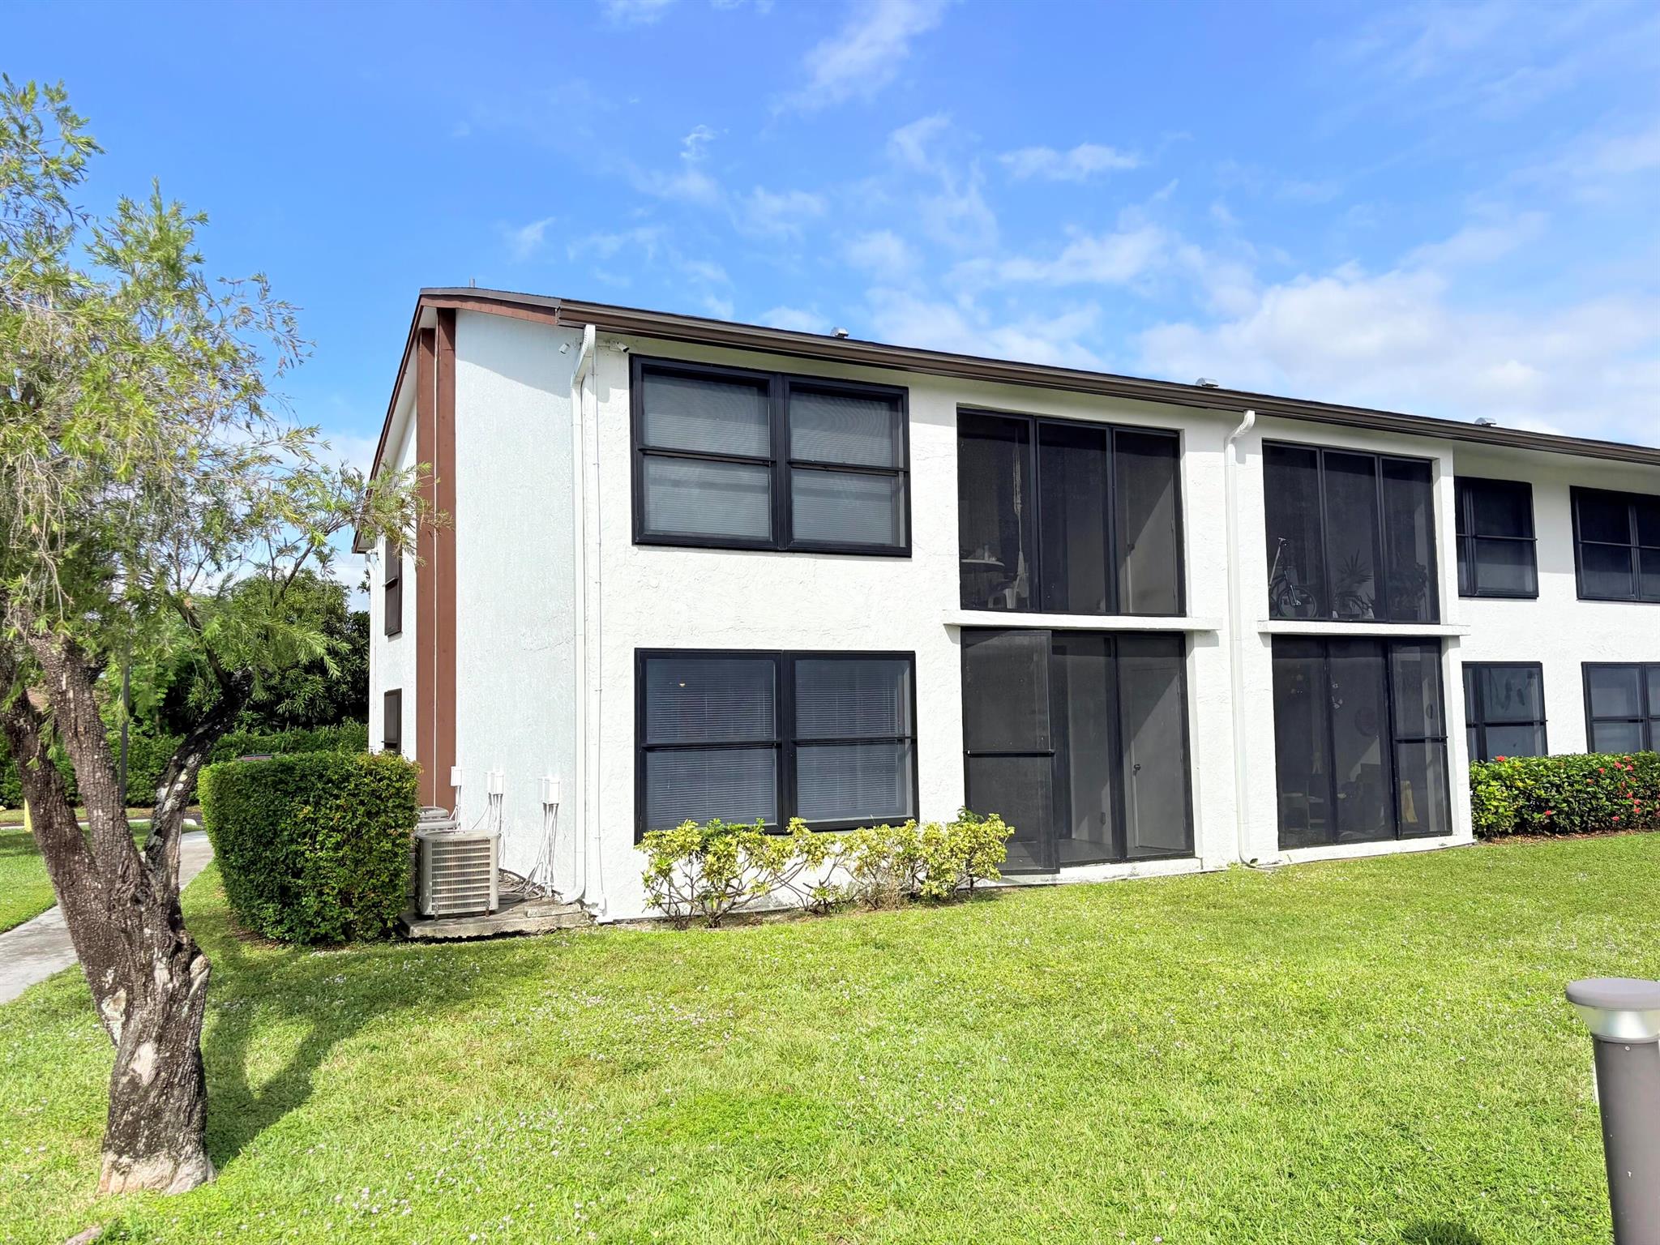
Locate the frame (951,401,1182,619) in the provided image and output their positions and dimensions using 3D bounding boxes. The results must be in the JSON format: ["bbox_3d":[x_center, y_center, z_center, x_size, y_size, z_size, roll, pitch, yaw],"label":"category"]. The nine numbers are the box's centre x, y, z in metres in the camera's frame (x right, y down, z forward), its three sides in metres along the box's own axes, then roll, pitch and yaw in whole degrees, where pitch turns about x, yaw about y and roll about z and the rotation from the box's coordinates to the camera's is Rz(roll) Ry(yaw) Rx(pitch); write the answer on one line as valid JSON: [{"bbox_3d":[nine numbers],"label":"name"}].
[{"bbox_3d":[2.602,-1.121,13.100,2.945,2.082,0.100,1,-5,-27],"label":"frame"}]

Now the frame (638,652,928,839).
[{"bbox_3d":[-0.417,1.084,11.262,2.798,1.670,0.120,1,-5,-27],"label":"frame"}]

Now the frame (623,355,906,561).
[{"bbox_3d":[-0.469,-1.478,11.463,2.798,1.670,0.120,1,-5,-27],"label":"frame"}]

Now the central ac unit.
[{"bbox_3d":[-3.178,2.136,10.606,0.610,0.645,0.600,1,-5,-27],"label":"central ac unit"}]

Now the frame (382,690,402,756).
[{"bbox_3d":[-7.068,1.920,20.164,0.120,1.670,1.500,1,-5,-27],"label":"frame"}]

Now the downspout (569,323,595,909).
[{"bbox_3d":[-2.072,-0.037,10.330,0.170,4.820,0.600,1,-5,-27],"label":"downspout"}]

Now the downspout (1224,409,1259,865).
[{"bbox_3d":[4.577,0.162,13.675,0.100,4.960,0.400,1,-5,-27],"label":"downspout"}]

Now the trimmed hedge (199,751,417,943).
[{"bbox_3d":[-4.336,1.812,10.355,1.530,1.410,1.800,1,-5,-27],"label":"trimmed hedge"}]

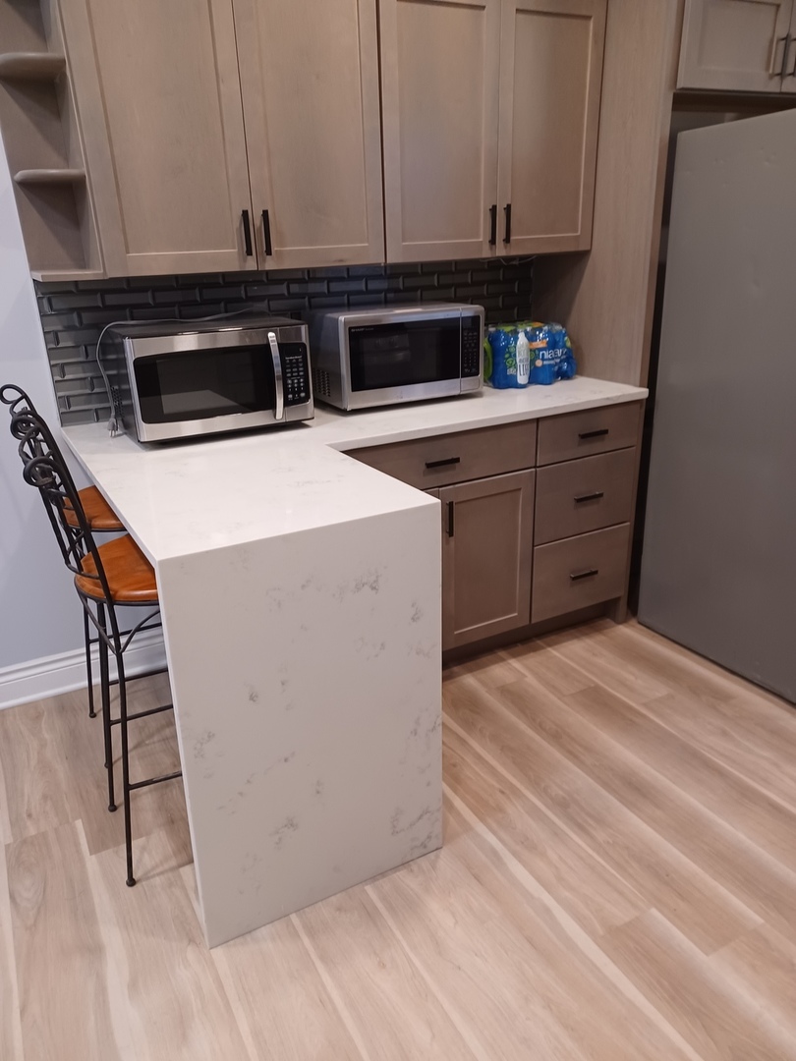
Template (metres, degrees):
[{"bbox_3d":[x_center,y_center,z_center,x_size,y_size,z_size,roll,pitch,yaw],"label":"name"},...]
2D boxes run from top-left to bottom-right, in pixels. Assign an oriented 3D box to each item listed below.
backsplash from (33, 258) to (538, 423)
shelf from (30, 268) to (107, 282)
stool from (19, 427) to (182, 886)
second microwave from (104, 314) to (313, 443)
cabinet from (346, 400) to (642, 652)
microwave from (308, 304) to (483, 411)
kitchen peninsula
[{"bbox_3d":[-0.251,-0.713,2.692,1.816,0.442,0.015,-13,24,-27],"label":"backsplash"},{"bbox_3d":[-0.907,-0.704,2.105,0.149,0.020,0.324,-13,24,-27],"label":"shelf"},{"bbox_3d":[-0.589,0.264,1.897,0.459,1.091,0.433,-13,24,-27],"label":"stool"},{"bbox_3d":[-0.568,-0.464,2.289,0.515,0.292,0.413,-13,24,-27],"label":"second microwave"},{"bbox_3d":[0.179,-0.019,2.812,1.224,0.902,0.650,-13,24,-27],"label":"cabinet"},{"bbox_3d":[-0.028,-0.602,2.590,0.520,0.297,0.370,-13,24,-27],"label":"microwave"},{"bbox_3d":[0.067,0.119,2.427,1.790,0.932,1.240,-13,24,-27],"label":"kitchen peninsula"}]

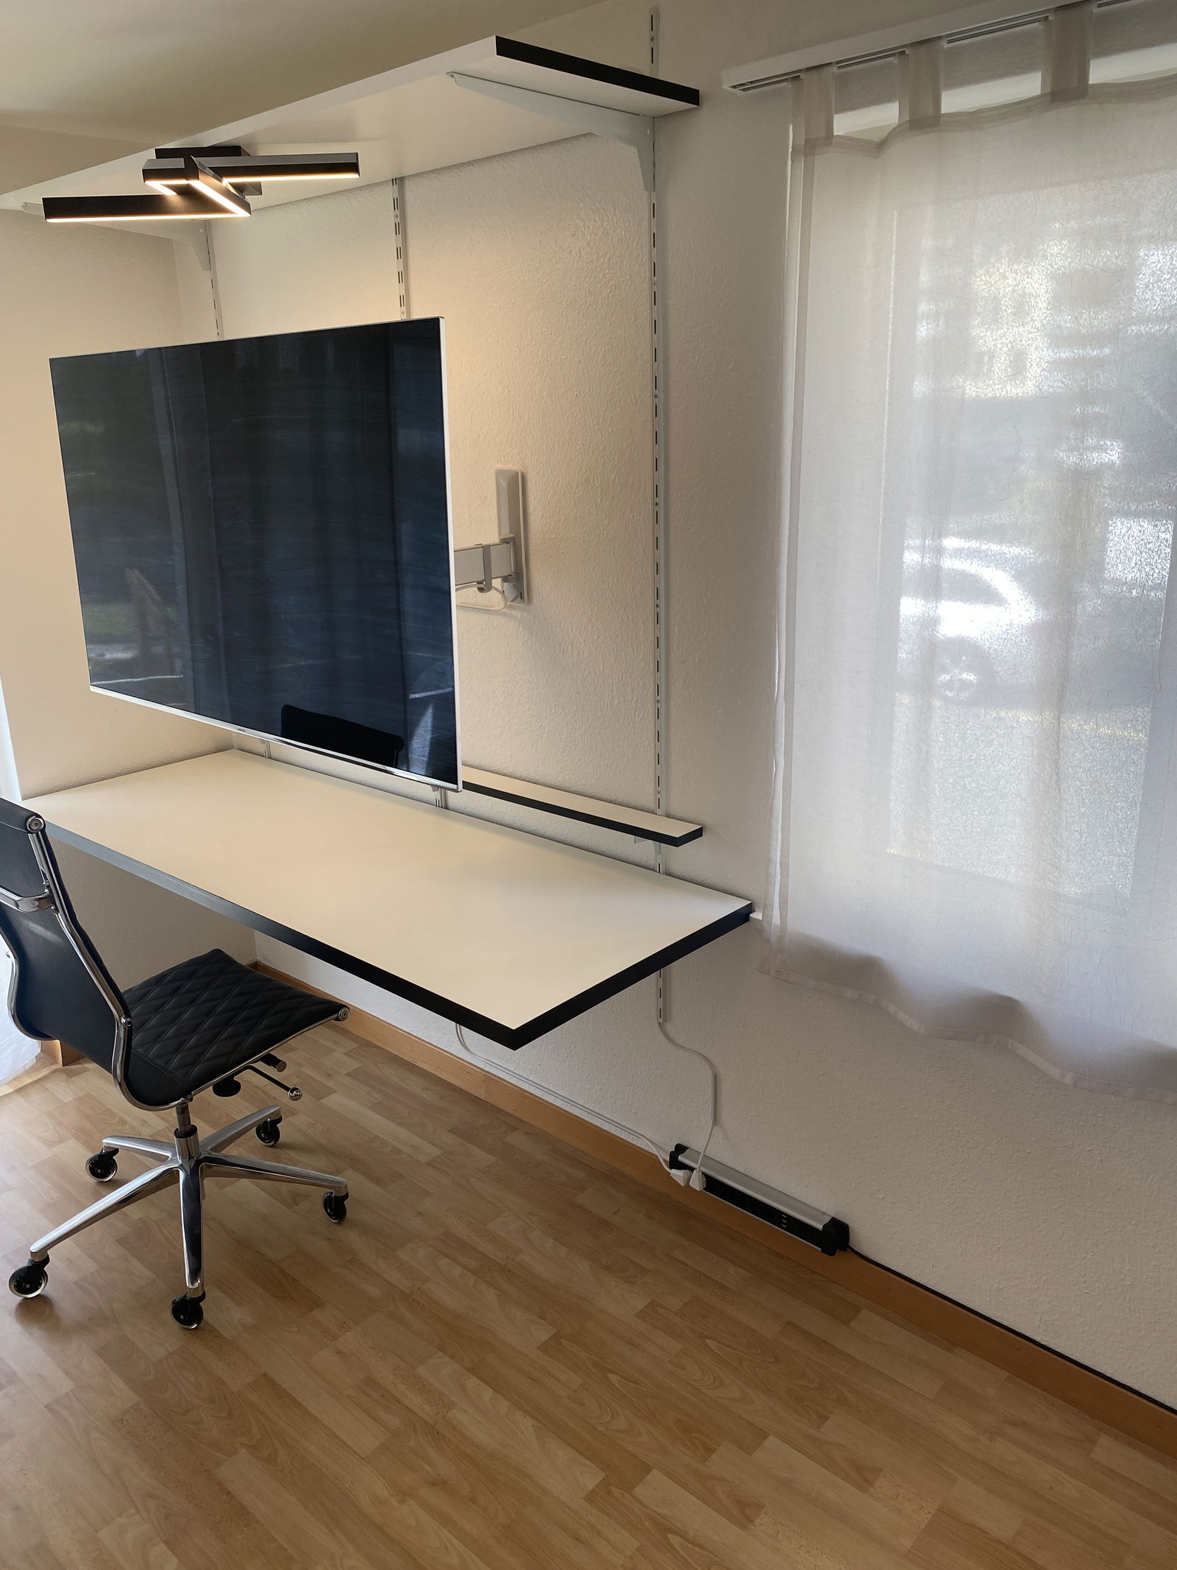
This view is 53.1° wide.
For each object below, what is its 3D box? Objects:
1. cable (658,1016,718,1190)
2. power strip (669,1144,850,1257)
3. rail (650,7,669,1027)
[{"bbox_3d":[0.209,0.724,2.670,0.168,0.352,0.062,14,23,40],"label":"cable"},{"bbox_3d":[0.366,0.912,2.605,0.458,0.065,0.039,14,23,40],"label":"power strip"},{"bbox_3d":[0.144,-0.412,2.376,0.014,2.002,0.016,14,23,40],"label":"rail"}]

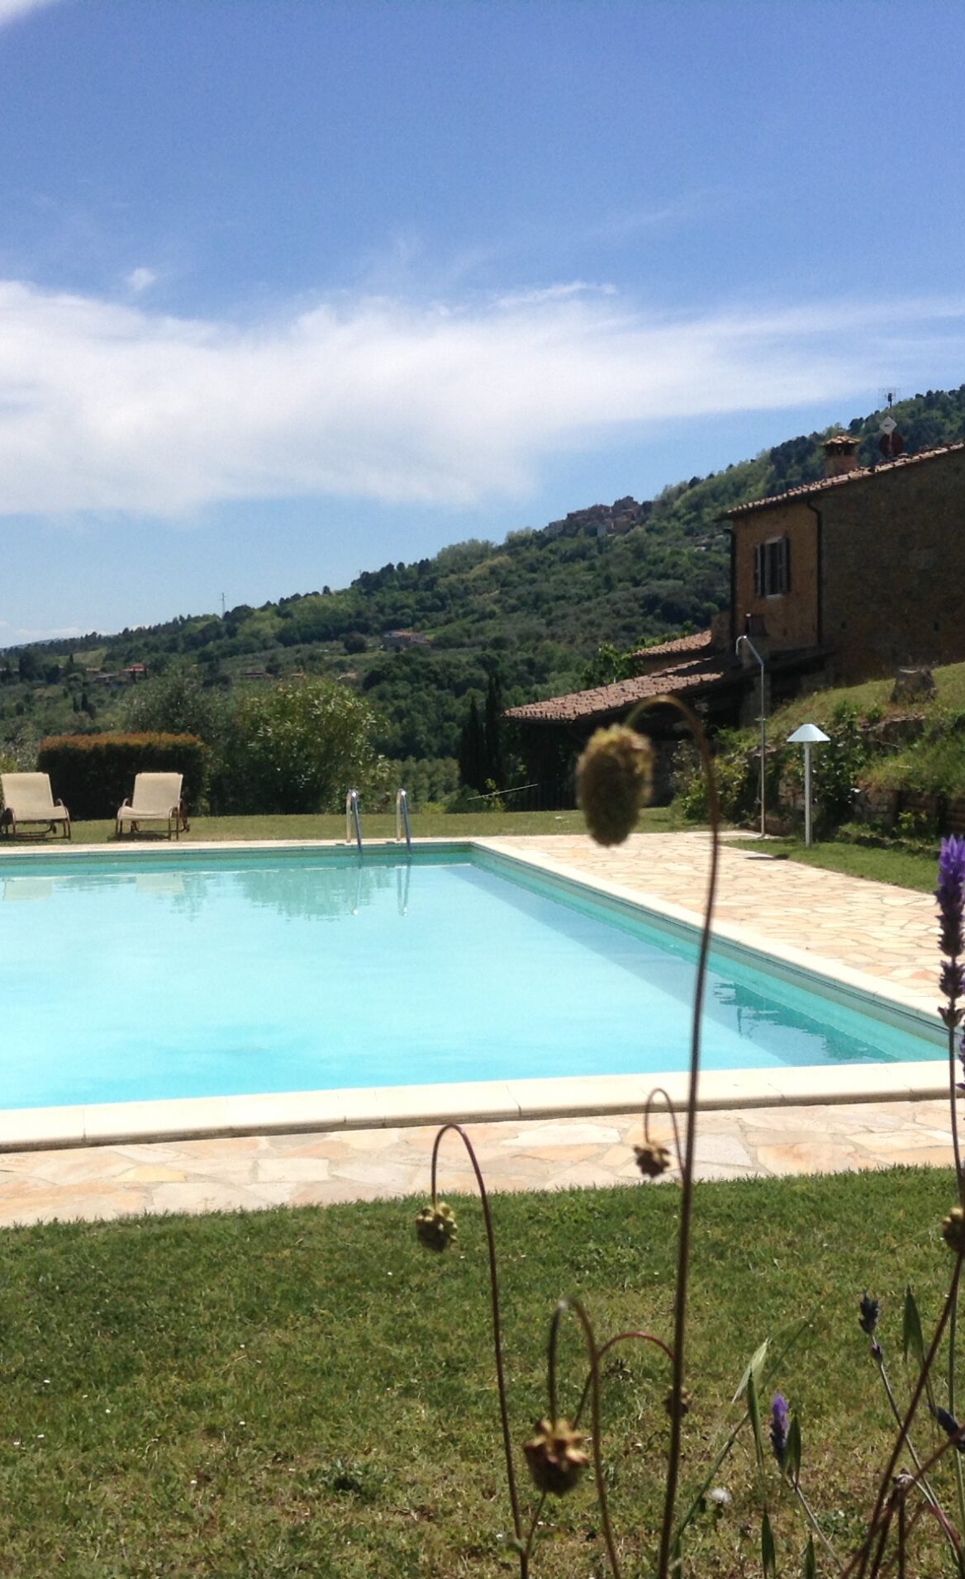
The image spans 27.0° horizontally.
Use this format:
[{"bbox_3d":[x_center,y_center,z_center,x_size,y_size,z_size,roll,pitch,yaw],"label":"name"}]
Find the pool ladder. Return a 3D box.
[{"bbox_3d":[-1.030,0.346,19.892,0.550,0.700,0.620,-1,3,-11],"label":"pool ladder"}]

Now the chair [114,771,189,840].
[{"bbox_3d":[-3.643,0.154,22.346,0.650,0.680,1.620,-1,3,-3],"label":"chair"}]

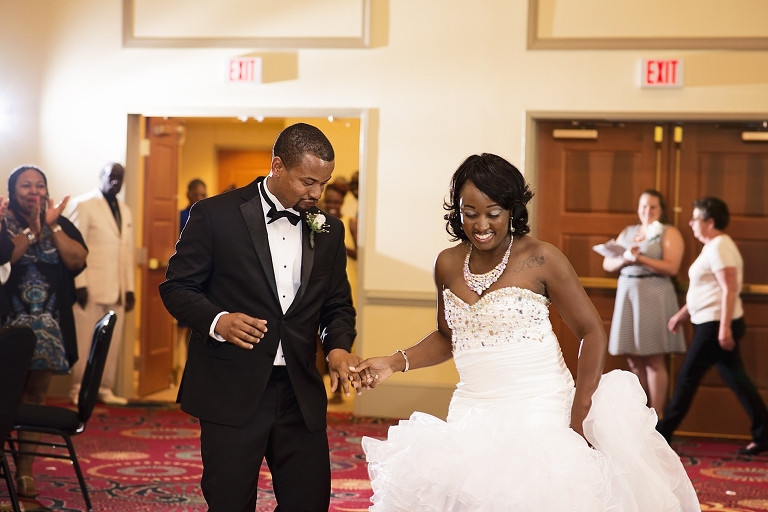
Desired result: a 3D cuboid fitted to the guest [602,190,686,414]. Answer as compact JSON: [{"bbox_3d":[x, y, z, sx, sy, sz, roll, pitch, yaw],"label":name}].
[{"bbox_3d":[1.730,0.394,11.950,0.500,1.650,0.420,3,2,36],"label":"guest"}]

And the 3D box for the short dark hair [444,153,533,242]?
[{"bbox_3d":[0.289,-0.161,5.020,0.230,0.240,0.235,2,17,14],"label":"short dark hair"}]

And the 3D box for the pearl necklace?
[{"bbox_3d":[0.288,0.018,5.000,0.145,0.165,0.125,2,2,22],"label":"pearl necklace"}]

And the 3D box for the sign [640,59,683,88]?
[{"bbox_3d":[1.873,-1.228,12.215,0.295,0.200,0.060,2,2,18],"label":"sign"}]

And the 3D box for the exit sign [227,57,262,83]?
[{"bbox_3d":[-1.013,-1.353,13.173,0.295,0.200,0.060,2,2,18],"label":"exit sign"}]

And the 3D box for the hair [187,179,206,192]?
[{"bbox_3d":[-1.657,-0.613,16.000,0.165,0.150,0.190,1,2,-27],"label":"hair"}]

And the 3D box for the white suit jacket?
[{"bbox_3d":[-2.079,-0.069,13.250,0.520,0.840,0.320,0,2,-37],"label":"white suit jacket"}]

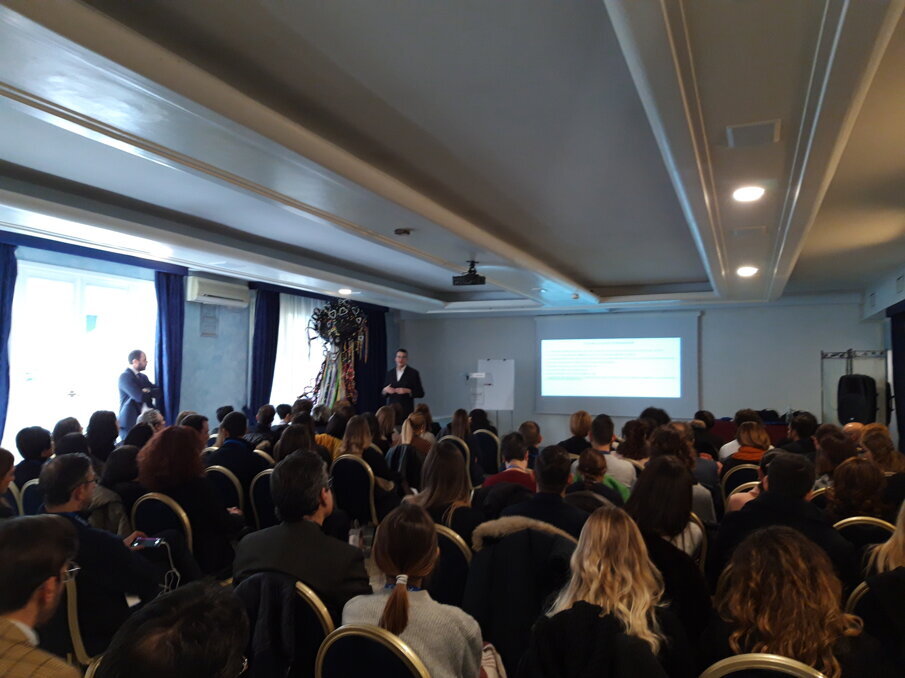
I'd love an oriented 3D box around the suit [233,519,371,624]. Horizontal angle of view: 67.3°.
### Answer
[{"bbox_3d":[-0.489,0.877,2.226,0.460,0.580,0.310,-1,-3,20],"label":"suit"}]

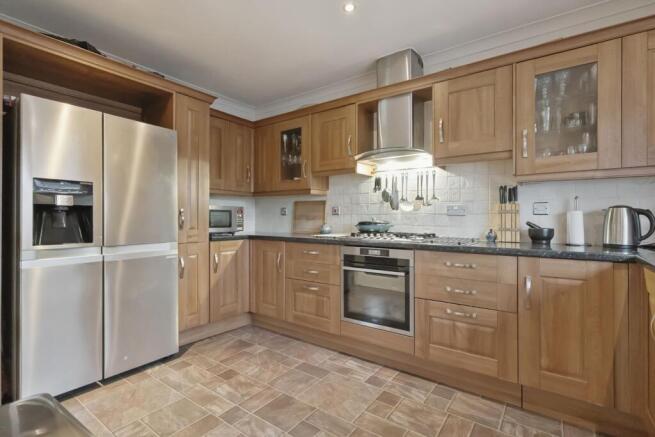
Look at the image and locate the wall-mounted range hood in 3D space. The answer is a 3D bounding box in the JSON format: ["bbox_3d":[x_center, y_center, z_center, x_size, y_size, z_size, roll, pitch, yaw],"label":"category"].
[{"bbox_3d":[0.561,-0.895,2.413,0.600,0.870,0.500,0,0,35],"label":"wall-mounted range hood"}]

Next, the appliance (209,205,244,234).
[{"bbox_3d":[-1.165,0.032,3.000,0.360,0.285,0.460,0,0,37],"label":"appliance"}]

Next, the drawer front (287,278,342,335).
[{"bbox_3d":[-0.131,0.741,2.507,0.589,0.394,0.025,0,0,34],"label":"drawer front"}]

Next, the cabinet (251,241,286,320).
[{"bbox_3d":[-0.553,0.584,2.811,0.406,0.718,0.025,0,0,34],"label":"cabinet"}]

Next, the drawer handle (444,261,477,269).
[{"bbox_3d":[0.839,0.291,1.831,0.178,0.018,0.030,0,0,34],"label":"drawer handle"}]

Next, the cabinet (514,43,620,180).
[{"bbox_3d":[1.440,-0.643,1.767,0.490,0.728,0.025,0,0,34],"label":"cabinet"}]

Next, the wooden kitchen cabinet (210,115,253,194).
[{"bbox_3d":[-1.167,-0.648,3.142,0.340,0.760,0.620,0,0,37],"label":"wooden kitchen cabinet"}]

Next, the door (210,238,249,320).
[{"bbox_3d":[-0.923,0.578,2.764,0.025,0.725,0.410,0,0,37],"label":"door"}]

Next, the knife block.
[{"bbox_3d":[1.317,0.036,2.111,0.155,0.280,0.110,0,0,35],"label":"knife block"}]

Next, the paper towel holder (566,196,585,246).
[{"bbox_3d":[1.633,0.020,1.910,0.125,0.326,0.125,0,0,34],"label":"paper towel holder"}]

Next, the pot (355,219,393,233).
[{"bbox_3d":[0.403,0.070,2.550,0.315,0.118,0.280,0,0,18],"label":"pot"}]

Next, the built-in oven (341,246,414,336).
[{"bbox_3d":[0.508,0.515,2.377,0.595,0.595,0.560,0,0,35],"label":"built-in oven"}]

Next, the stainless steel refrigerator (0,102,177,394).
[{"bbox_3d":[-1.748,0.208,2.190,0.750,1.800,0.890,0,0,37],"label":"stainless steel refrigerator"}]

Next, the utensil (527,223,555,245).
[{"bbox_3d":[1.428,0.100,1.950,0.155,0.150,0.140,0,0,35],"label":"utensil"}]

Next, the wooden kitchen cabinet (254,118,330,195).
[{"bbox_3d":[-0.422,-0.641,3.212,0.860,0.794,0.325,0,0,34],"label":"wooden kitchen cabinet"}]

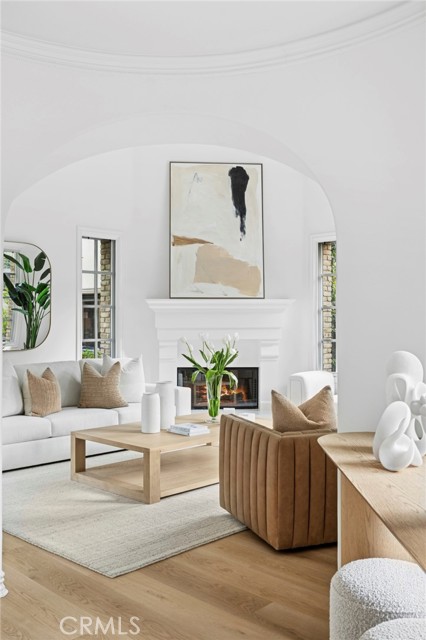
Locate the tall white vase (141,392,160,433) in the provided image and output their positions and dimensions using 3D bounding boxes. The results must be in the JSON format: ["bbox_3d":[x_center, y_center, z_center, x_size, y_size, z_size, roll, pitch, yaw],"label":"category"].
[{"bbox_3d":[-0.545,0.815,5.320,0.165,0.334,0.165,0,0,0],"label":"tall white vase"}]

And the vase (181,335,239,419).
[{"bbox_3d":[-0.030,0.554,5.820,0.550,0.856,0.500,0,0,0],"label":"vase"}]

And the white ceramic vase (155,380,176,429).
[{"bbox_3d":[-0.430,0.773,5.500,0.185,0.415,0.185,0,0,0],"label":"white ceramic vase"}]

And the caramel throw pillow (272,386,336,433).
[{"bbox_3d":[0.630,0.690,4.000,0.480,0.490,0.170,0,10,-21],"label":"caramel throw pillow"}]

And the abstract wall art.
[{"bbox_3d":[0.040,-1.150,7.740,1.235,1.785,0.050,0,-4,-5],"label":"abstract wall art"}]

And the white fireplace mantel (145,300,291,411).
[{"bbox_3d":[0.090,0.451,7.690,1.850,1.420,0.300,0,0,-3],"label":"white fireplace mantel"}]

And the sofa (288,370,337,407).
[{"bbox_3d":[1.400,1.000,6.740,0.850,0.800,0.870,0,0,44],"label":"sofa"}]

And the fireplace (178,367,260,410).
[{"bbox_3d":[0.068,0.880,7.860,1.050,0.560,0.300,0,0,-3],"label":"fireplace"}]

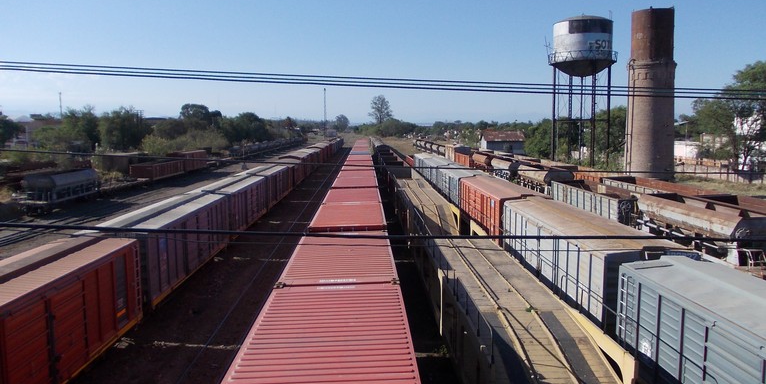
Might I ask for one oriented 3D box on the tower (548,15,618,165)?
[{"bbox_3d":[25.767,-12.358,79.630,8.400,20.612,8.400,-1,6,-2],"label":"tower"}]

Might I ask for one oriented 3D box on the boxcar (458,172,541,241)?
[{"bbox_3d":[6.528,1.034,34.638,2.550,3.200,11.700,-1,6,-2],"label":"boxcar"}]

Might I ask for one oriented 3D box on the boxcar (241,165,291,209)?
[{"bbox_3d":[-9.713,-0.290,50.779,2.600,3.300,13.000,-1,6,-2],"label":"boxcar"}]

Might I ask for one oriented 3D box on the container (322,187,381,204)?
[{"bbox_3d":[-1.335,1.437,28.661,2.438,2.591,6.052,-1,6,-2],"label":"container"}]

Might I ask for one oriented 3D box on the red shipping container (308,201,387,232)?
[{"bbox_3d":[-1.161,2.059,22.603,2.438,2.591,6.052,-1,6,-2],"label":"red shipping container"}]

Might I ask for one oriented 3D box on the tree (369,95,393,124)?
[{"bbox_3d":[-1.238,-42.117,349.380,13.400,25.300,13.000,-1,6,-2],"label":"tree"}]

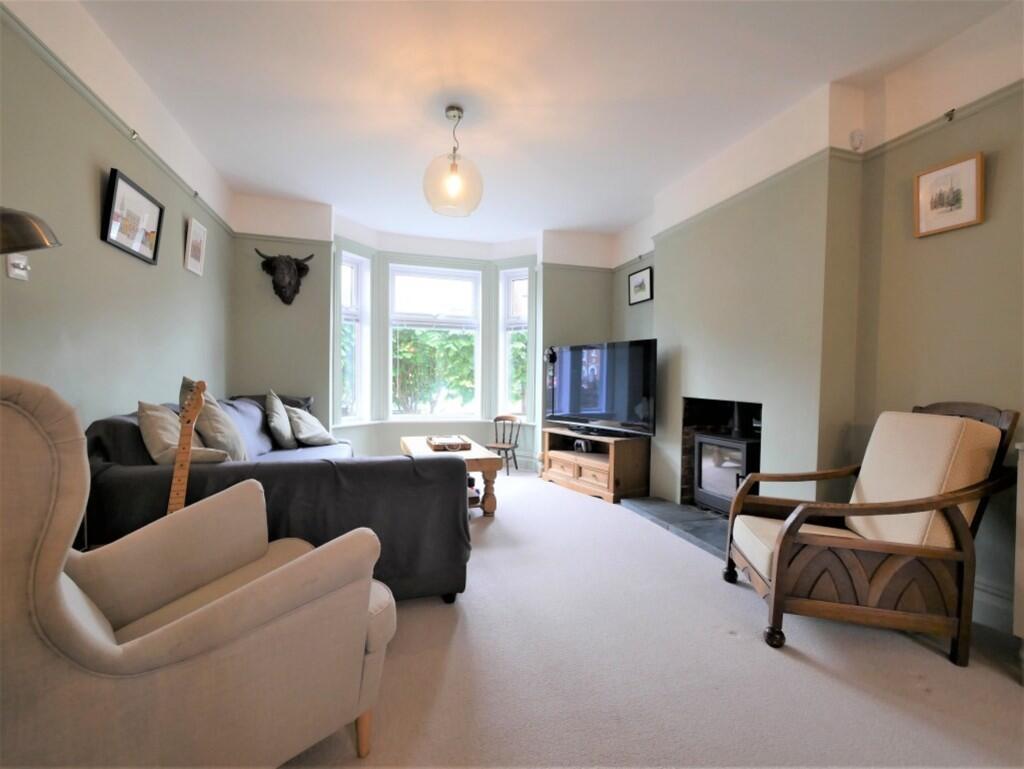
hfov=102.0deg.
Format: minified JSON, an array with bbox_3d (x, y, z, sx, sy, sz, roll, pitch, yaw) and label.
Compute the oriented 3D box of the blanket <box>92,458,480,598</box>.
[{"bbox_3d":[-0.949,0.639,1.815,1.514,0.669,0.247,0,1,-14],"label":"blanket"}]

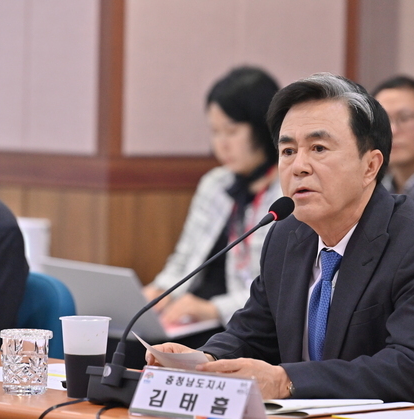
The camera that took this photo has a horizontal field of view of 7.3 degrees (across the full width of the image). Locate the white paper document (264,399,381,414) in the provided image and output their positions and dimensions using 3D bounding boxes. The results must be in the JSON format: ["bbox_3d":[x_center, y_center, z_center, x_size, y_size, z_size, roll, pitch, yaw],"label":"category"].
[{"bbox_3d":[0.116,0.308,5.296,0.280,0.015,0.210,-1,3,-42],"label":"white paper document"}]

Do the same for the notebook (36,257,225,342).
[{"bbox_3d":[-0.158,0.190,7.250,0.300,0.190,0.315,-1,3,-44],"label":"notebook"}]

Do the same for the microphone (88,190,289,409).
[{"bbox_3d":[-0.043,0.143,5.334,0.368,0.331,0.130,0,3,-34],"label":"microphone"}]

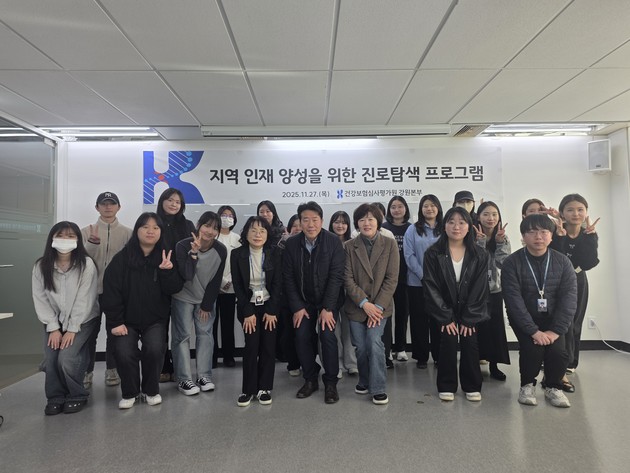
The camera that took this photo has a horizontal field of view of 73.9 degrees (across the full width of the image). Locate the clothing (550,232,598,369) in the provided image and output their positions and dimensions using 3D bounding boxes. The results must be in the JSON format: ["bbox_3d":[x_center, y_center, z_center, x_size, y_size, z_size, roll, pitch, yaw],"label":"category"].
[{"bbox_3d":[2.142,0.553,3.470,0.400,1.180,0.370,-2,-3,22],"label":"clothing"}]

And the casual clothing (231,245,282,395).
[{"bbox_3d":[-0.454,0.634,3.250,0.410,1.160,0.480,-1,-3,-2],"label":"casual clothing"}]

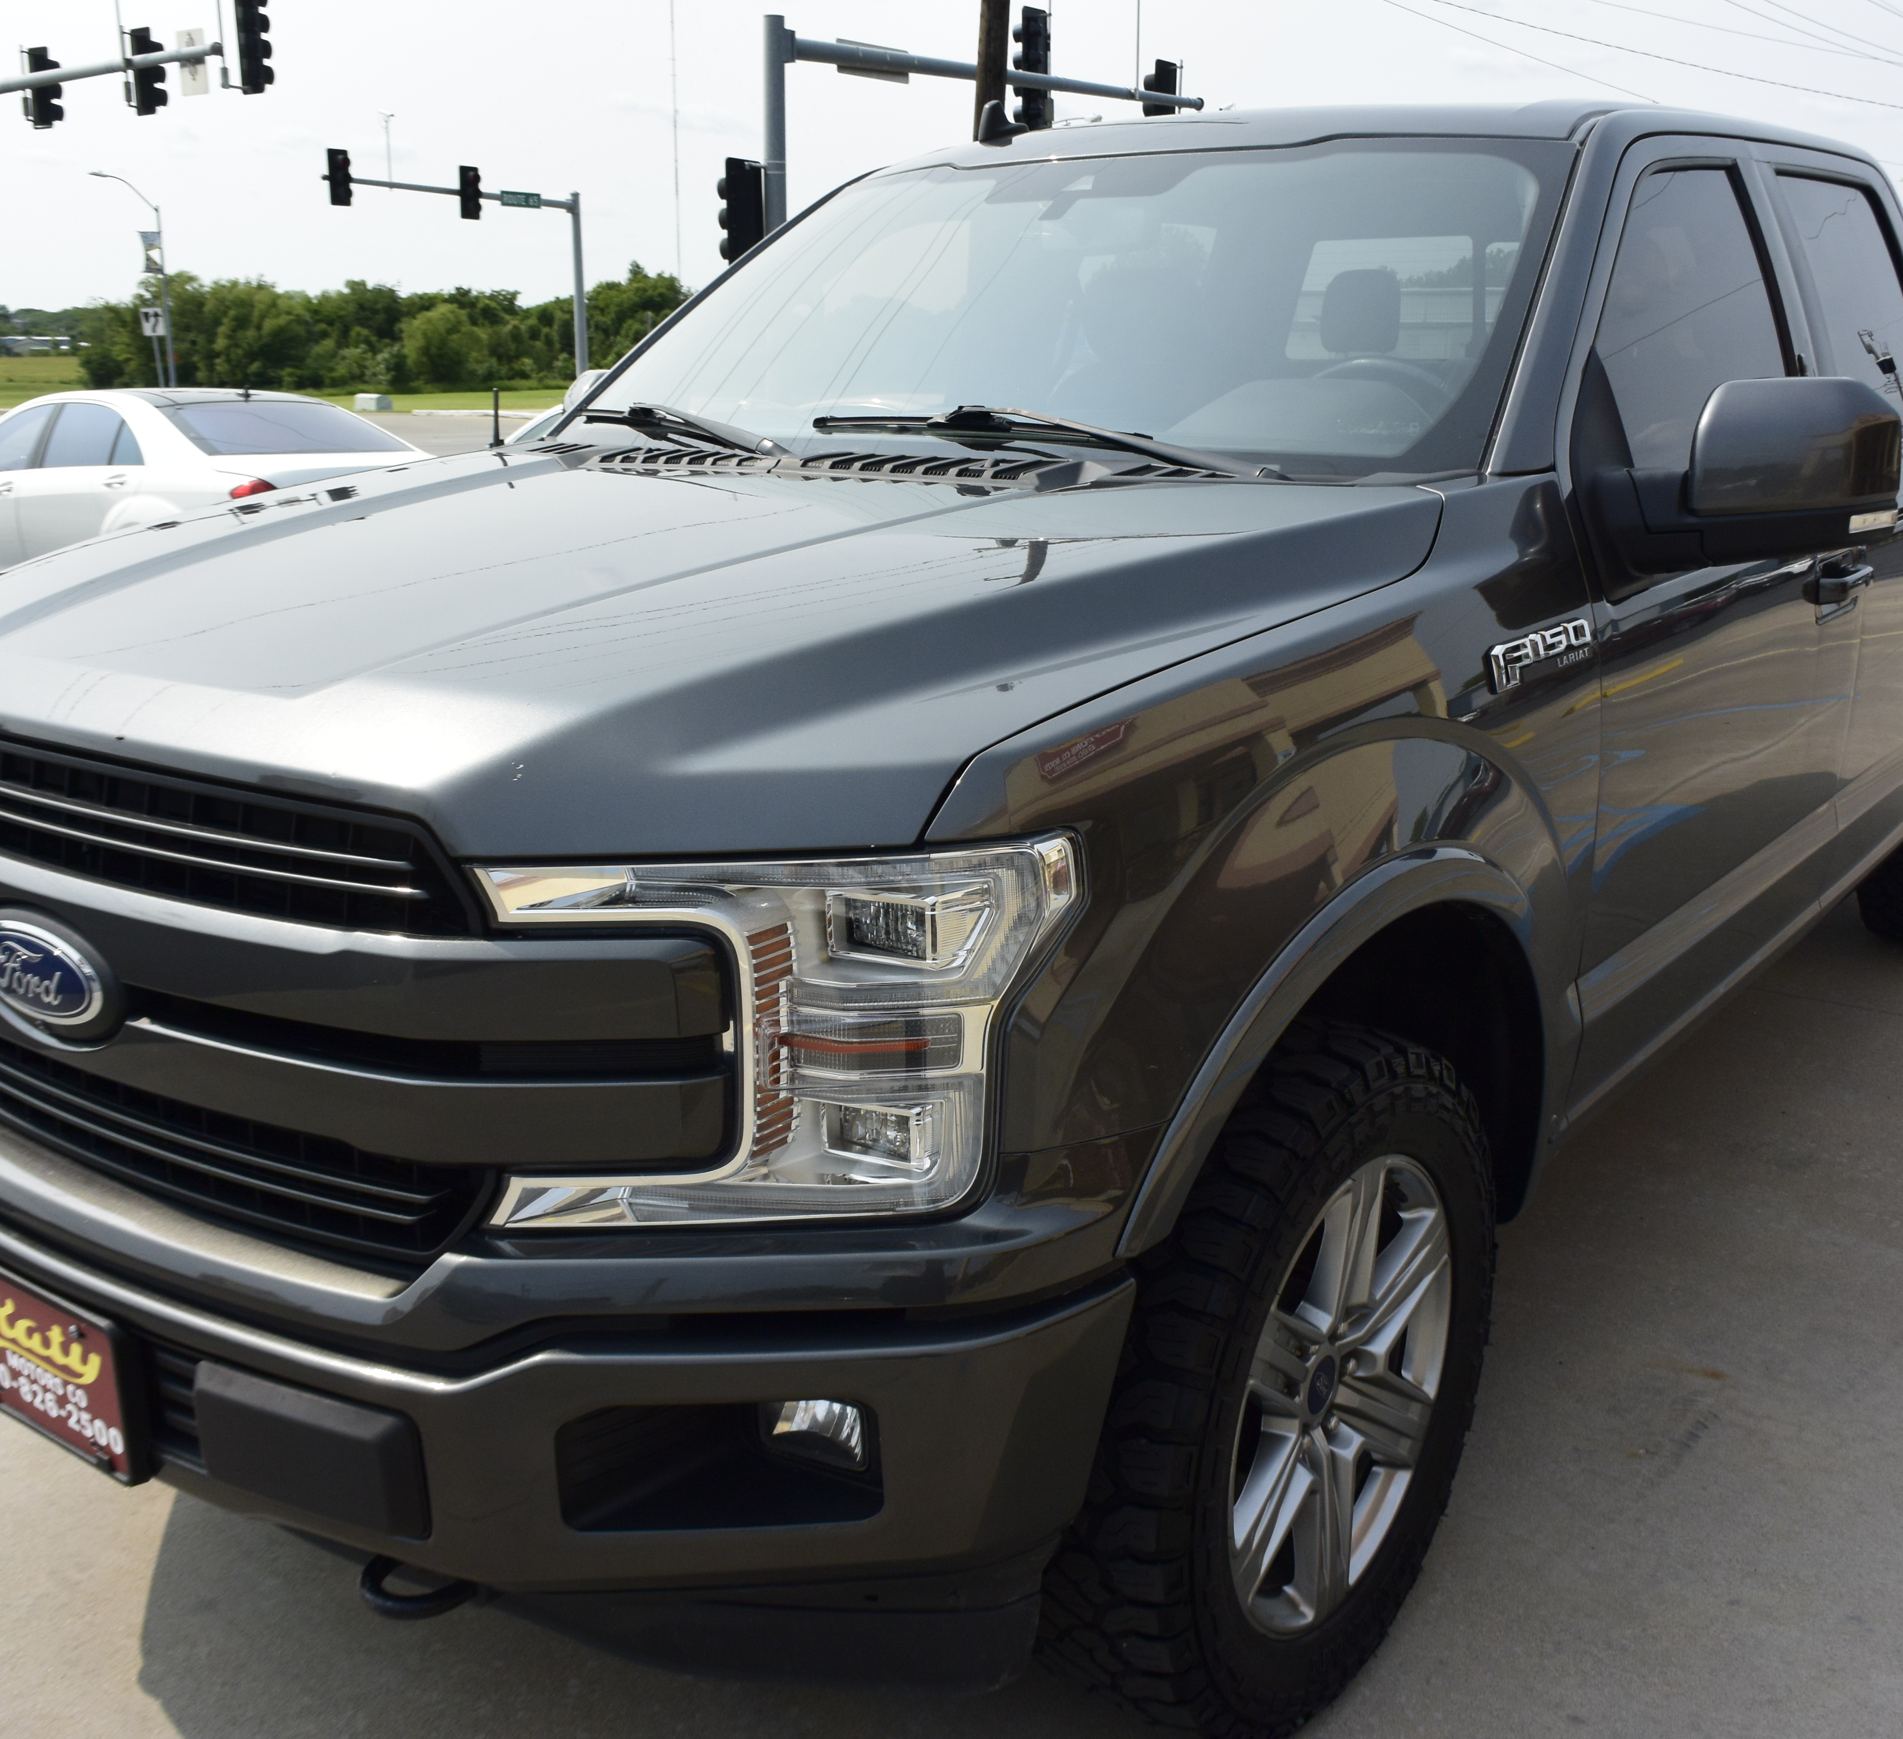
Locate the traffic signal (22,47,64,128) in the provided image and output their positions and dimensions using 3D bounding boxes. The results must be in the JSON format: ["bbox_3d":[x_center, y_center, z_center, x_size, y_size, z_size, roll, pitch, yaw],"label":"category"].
[{"bbox_3d":[-15.503,-13.373,33.529,0.520,1.270,0.420,12,19,36],"label":"traffic signal"}]

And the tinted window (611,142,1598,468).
[{"bbox_3d":[0.153,-0.906,3.041,1.670,0.115,0.875,11,52,36],"label":"tinted window"}]

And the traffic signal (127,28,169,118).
[{"bbox_3d":[-10.693,-10.611,26.019,0.380,1.080,0.340,-10,17,-35],"label":"traffic signal"}]

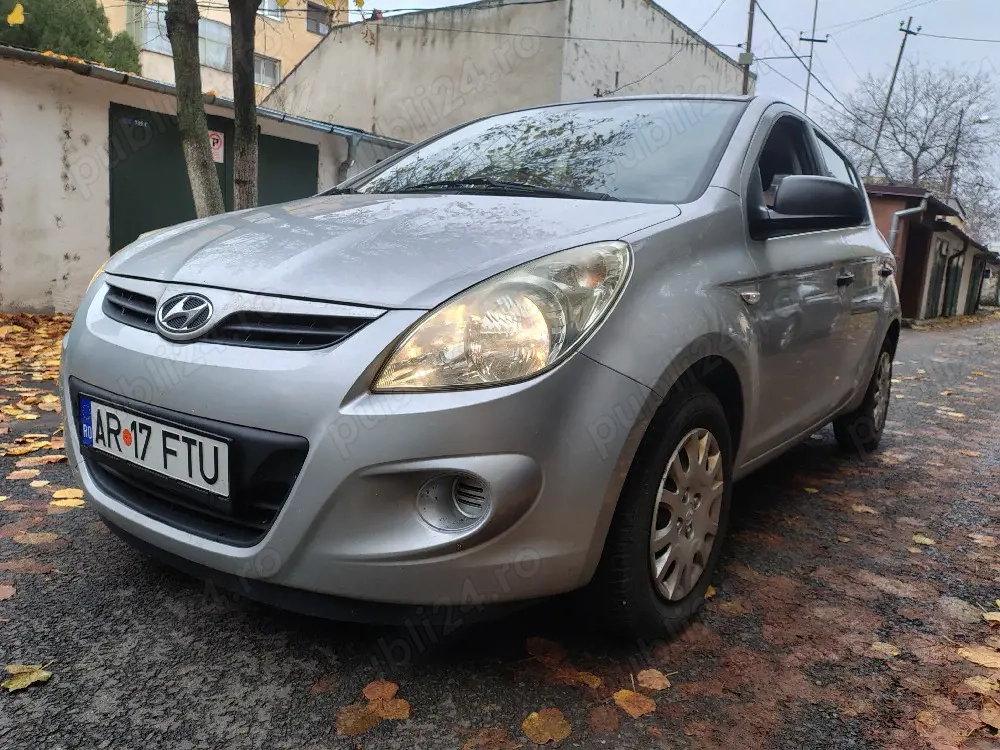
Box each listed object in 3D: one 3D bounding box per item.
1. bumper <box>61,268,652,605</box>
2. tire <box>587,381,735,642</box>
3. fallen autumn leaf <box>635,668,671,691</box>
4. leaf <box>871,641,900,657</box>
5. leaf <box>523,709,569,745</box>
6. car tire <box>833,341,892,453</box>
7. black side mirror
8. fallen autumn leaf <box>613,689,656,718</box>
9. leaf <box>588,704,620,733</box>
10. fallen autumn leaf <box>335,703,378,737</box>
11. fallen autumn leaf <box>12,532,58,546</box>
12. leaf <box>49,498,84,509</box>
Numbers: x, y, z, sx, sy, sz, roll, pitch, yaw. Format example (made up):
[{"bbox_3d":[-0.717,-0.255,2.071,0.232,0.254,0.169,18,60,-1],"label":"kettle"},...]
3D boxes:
[{"bbox_3d":[-0.531,0.118,1.767,1.690,0.600,0.640,8,10,36],"label":"bumper"},{"bbox_3d":[0.393,0.318,1.777,0.188,0.600,0.600,8,10,36],"label":"tire"},{"bbox_3d":[0.335,0.649,1.539,0.062,0.008,0.073,9,11,42],"label":"fallen autumn leaf"},{"bbox_3d":[0.900,0.642,1.693,0.037,0.008,0.067,-3,9,-27],"label":"leaf"},{"bbox_3d":[0.090,0.666,1.372,0.083,0.008,0.106,5,9,20],"label":"leaf"},{"bbox_3d":[1.913,0.075,3.778,0.188,0.600,0.600,8,10,36],"label":"car tire"},{"bbox_3d":[0.906,-0.478,2.110,0.245,0.180,0.220,8,10,36],"label":"black side mirror"},{"bbox_3d":[0.272,0.659,1.455,0.062,0.008,0.089,-2,9,-25],"label":"fallen autumn leaf"},{"bbox_3d":[0.202,0.665,1.398,0.061,0.008,0.090,3,8,7],"label":"leaf"},{"bbox_3d":[-0.271,0.655,1.380,0.078,0.008,0.101,0,8,-14],"label":"fallen autumn leaf"},{"bbox_3d":[-1.431,0.504,2.228,0.127,0.008,0.082,1,8,-7],"label":"fallen autumn leaf"},{"bbox_3d":[-1.532,0.454,2.561,0.122,0.008,0.074,4,9,19],"label":"leaf"}]

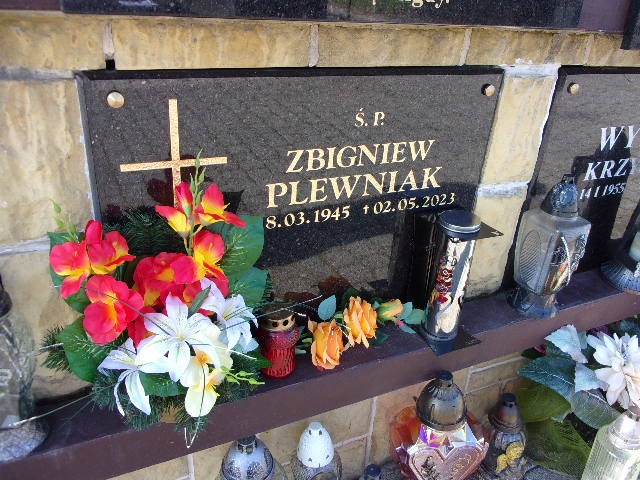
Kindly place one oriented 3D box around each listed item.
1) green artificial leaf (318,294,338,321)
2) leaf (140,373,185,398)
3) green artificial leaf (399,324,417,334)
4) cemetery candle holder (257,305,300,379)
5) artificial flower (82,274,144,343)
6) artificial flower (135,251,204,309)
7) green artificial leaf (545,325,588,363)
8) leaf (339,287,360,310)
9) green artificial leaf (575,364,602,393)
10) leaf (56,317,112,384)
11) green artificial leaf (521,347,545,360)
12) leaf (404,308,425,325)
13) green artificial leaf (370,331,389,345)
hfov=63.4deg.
[{"bbox_3d":[0.012,0.109,0.838,0.027,0.040,0.015,3,12,-2],"label":"green artificial leaf"},{"bbox_3d":[-0.198,0.177,0.645,0.058,0.036,0.030,-5,28,-18],"label":"leaf"},{"bbox_3d":[0.152,0.156,0.902,0.030,0.012,0.020,1,27,-7],"label":"green artificial leaf"},{"bbox_3d":[-0.070,0.176,0.903,0.060,0.119,0.060,-9,30,-24],"label":"cemetery candle holder"},{"bbox_3d":[-0.248,0.082,0.621,0.068,0.076,0.050,-6,9,-20],"label":"artificial flower"},{"bbox_3d":[-0.190,0.048,0.649,0.085,0.060,0.052,-9,10,-24],"label":"artificial flower"},{"bbox_3d":[0.508,0.213,1.067,0.070,0.052,0.050,-9,30,-24],"label":"green artificial leaf"},{"bbox_3d":[0.049,0.098,0.864,0.031,0.038,0.018,1,17,-7],"label":"leaf"},{"bbox_3d":[0.484,0.249,0.930,0.055,0.050,0.020,21,32,30],"label":"green artificial leaf"},{"bbox_3d":[-0.321,0.149,0.705,0.076,0.086,0.040,-9,30,-24],"label":"leaf"},{"bbox_3d":[0.462,0.250,1.131,0.045,0.030,0.035,-9,30,-24],"label":"green artificial leaf"},{"bbox_3d":[0.195,0.156,1.058,0.038,0.030,0.030,-9,30,-24],"label":"leaf"},{"bbox_3d":[0.116,0.190,1.009,0.038,0.020,0.035,-9,30,-24],"label":"green artificial leaf"}]

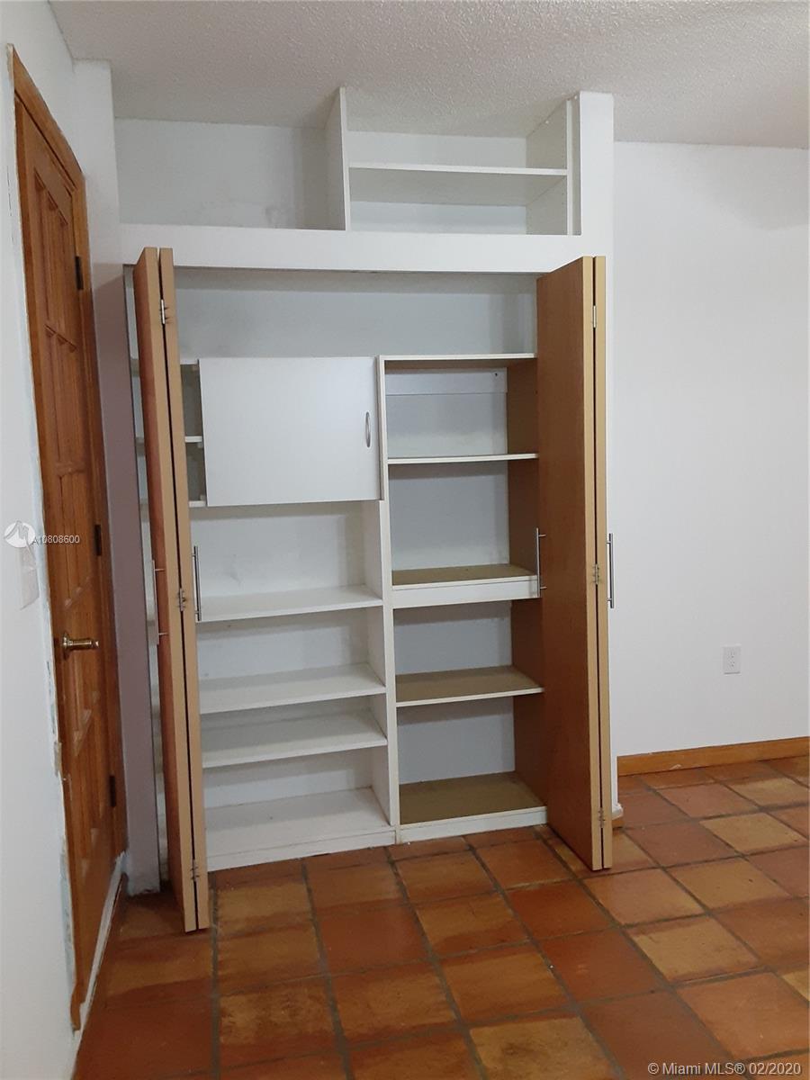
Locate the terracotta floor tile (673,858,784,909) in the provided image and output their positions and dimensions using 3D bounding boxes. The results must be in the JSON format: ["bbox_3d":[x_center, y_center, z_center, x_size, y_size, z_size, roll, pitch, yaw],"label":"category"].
[{"bbox_3d":[1.012,1.084,2.654,0.268,0.015,0.268,-3,6,-12],"label":"terracotta floor tile"}]

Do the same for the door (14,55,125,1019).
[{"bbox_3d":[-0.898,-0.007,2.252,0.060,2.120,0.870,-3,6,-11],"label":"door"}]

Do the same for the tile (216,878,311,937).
[{"bbox_3d":[-0.441,1.136,2.624,0.268,0.015,0.268,-3,6,-12],"label":"tile"}]

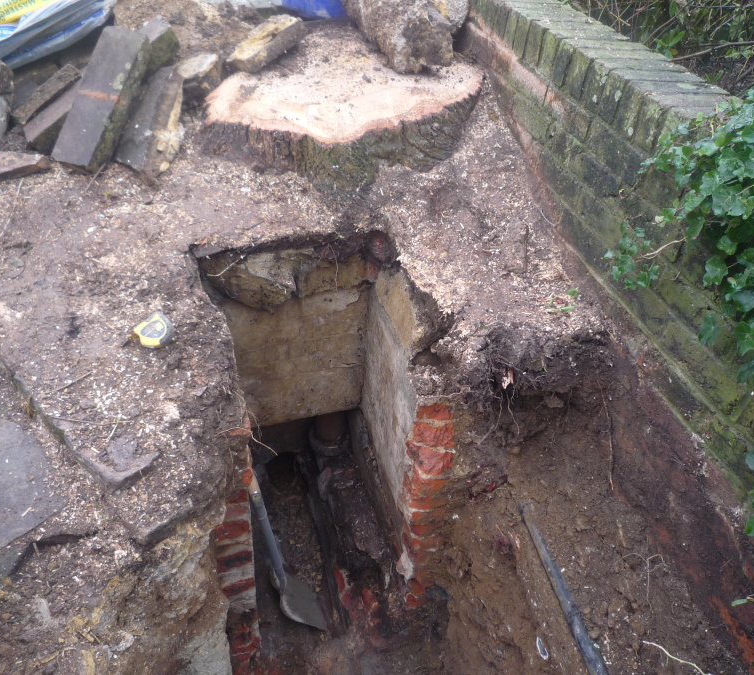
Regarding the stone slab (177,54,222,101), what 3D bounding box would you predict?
[{"bbox_3d":[-0.514,-0.754,1.881,0.072,0.080,0.180,9,39,3],"label":"stone slab"}]

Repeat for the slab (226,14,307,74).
[{"bbox_3d":[-0.323,-0.866,1.917,0.090,0.052,0.420,11,40,6],"label":"slab"}]

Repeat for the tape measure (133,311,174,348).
[{"bbox_3d":[-0.438,-0.015,1.278,0.064,0.036,0.066,19,41,15],"label":"tape measure"}]

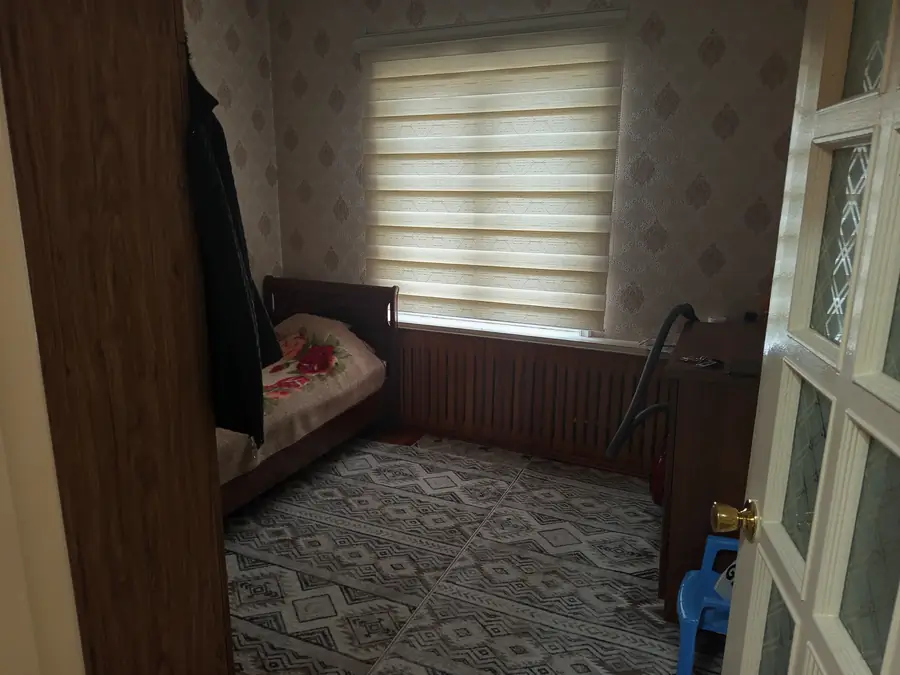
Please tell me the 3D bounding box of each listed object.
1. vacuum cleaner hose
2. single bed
[{"bbox_3d":[0.928,0.222,2.901,0.367,0.788,0.220,6,13,23],"label":"vacuum cleaner hose"},{"bbox_3d":[-1.155,0.295,3.023,0.950,0.925,2.060,6,13,24],"label":"single bed"}]

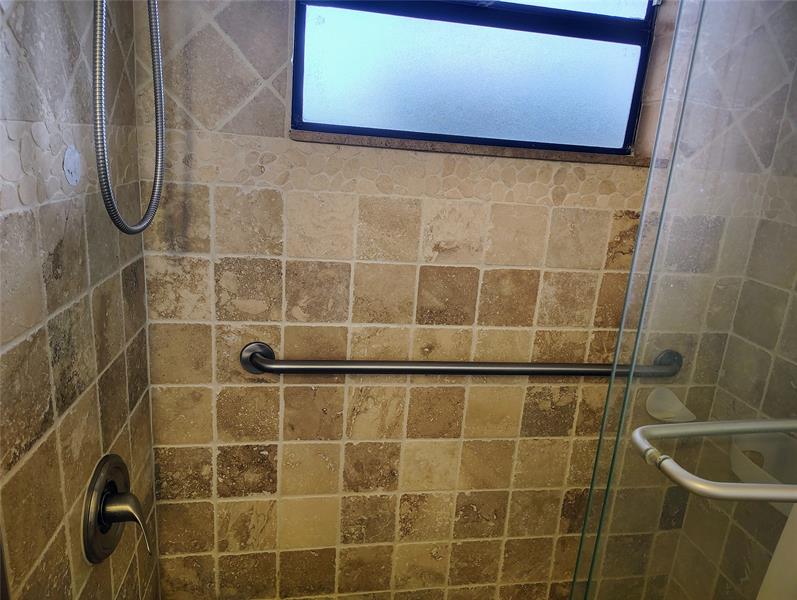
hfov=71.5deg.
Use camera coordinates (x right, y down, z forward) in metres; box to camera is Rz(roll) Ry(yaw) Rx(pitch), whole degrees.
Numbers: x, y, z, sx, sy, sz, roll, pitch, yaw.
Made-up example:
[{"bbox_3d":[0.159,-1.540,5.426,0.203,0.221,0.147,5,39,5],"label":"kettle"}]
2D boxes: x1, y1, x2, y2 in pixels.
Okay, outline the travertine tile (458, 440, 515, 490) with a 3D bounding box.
[{"bbox_3d":[0.238,0.443,1.484,0.147,0.148,0.012,2,15,-9],"label":"travertine tile"}]

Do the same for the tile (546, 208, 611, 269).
[{"bbox_3d":[0.437,-0.148,1.351,0.148,0.146,0.012,2,15,-9],"label":"tile"}]

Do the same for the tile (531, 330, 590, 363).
[{"bbox_3d":[0.410,0.150,1.430,0.147,0.148,0.012,2,15,-9],"label":"tile"}]

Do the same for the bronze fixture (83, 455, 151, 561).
[{"bbox_3d":[-0.493,0.380,1.002,0.078,0.199,0.186,2,15,-9],"label":"bronze fixture"}]

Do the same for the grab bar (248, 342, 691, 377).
[{"bbox_3d":[0.201,0.161,1.357,1.148,0.081,0.070,2,15,-9],"label":"grab bar"}]

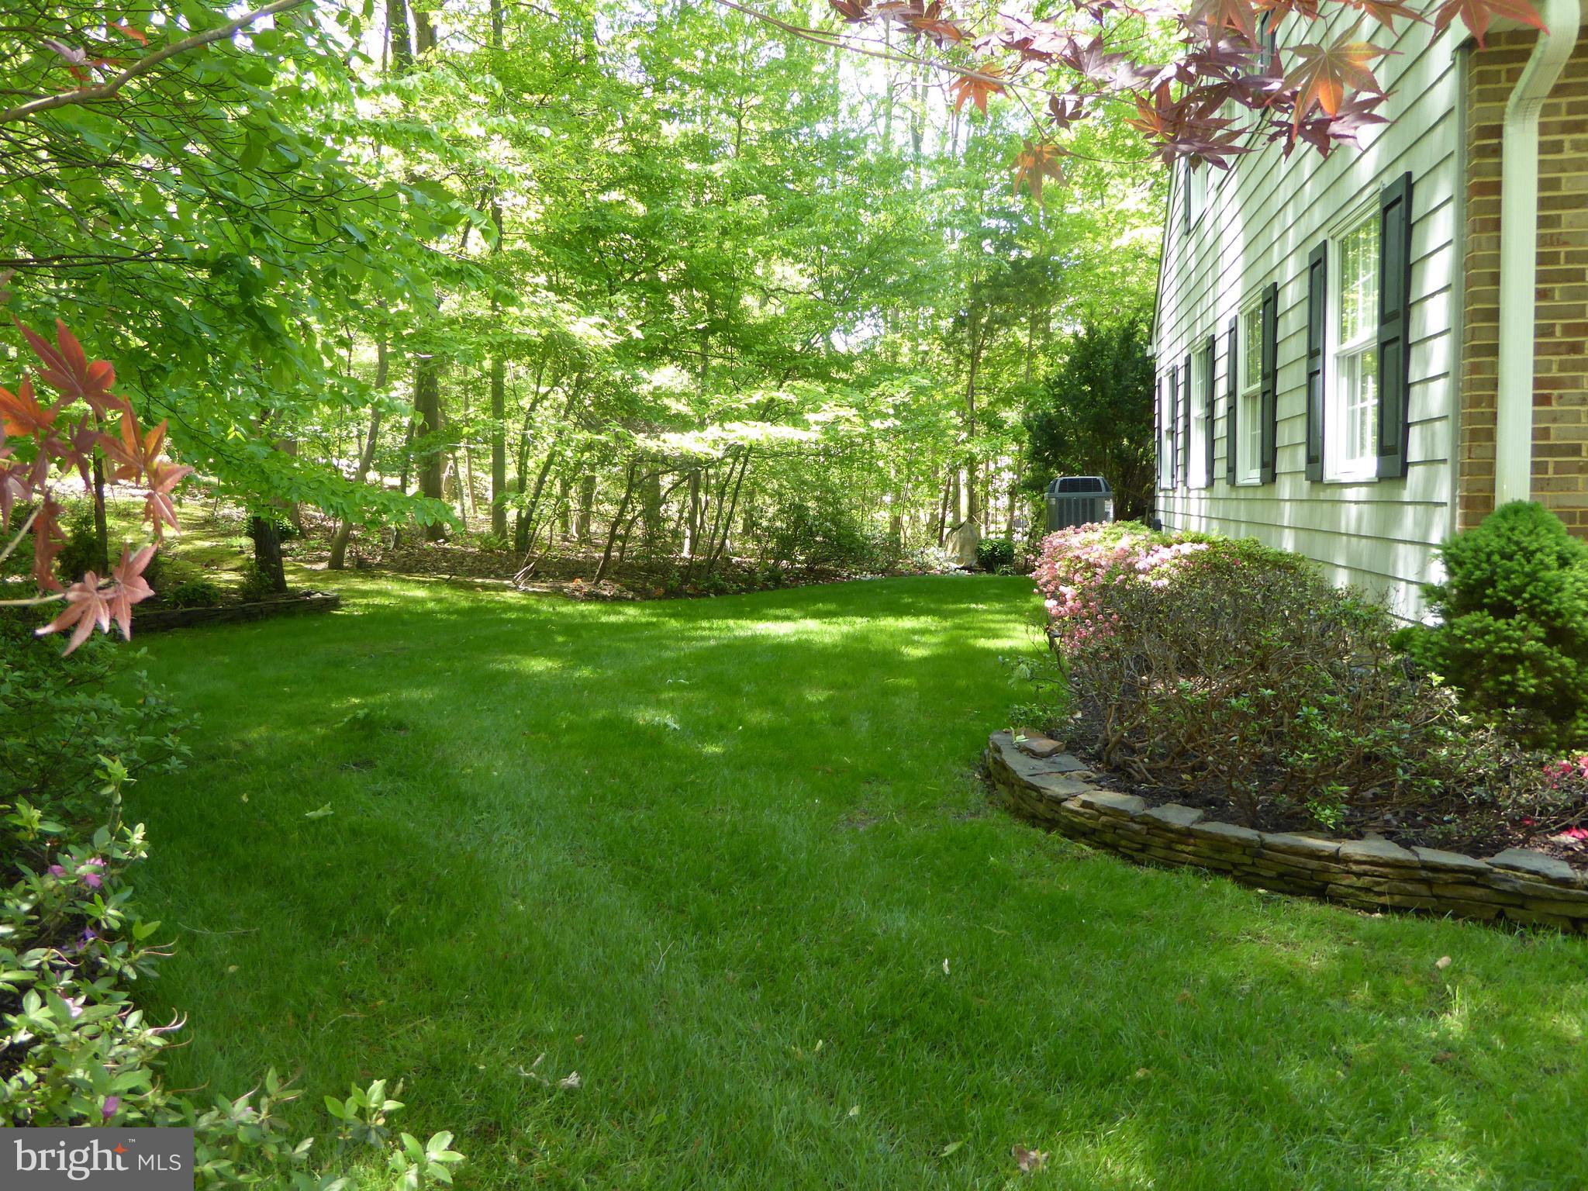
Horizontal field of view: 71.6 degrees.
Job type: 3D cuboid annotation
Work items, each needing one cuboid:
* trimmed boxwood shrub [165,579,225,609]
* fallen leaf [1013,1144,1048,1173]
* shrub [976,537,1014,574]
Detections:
[{"bbox_3d":[-6.748,-0.021,12.400,0.570,0.310,0.530,-4,6,-29],"label":"trimmed boxwood shrub"},{"bbox_3d":[0.472,1.125,2.200,0.066,0.025,0.050,0,5,12],"label":"fallen leaf"},{"bbox_3d":[2.975,-0.606,16.300,0.580,0.530,0.560,0,5,10],"label":"shrub"}]

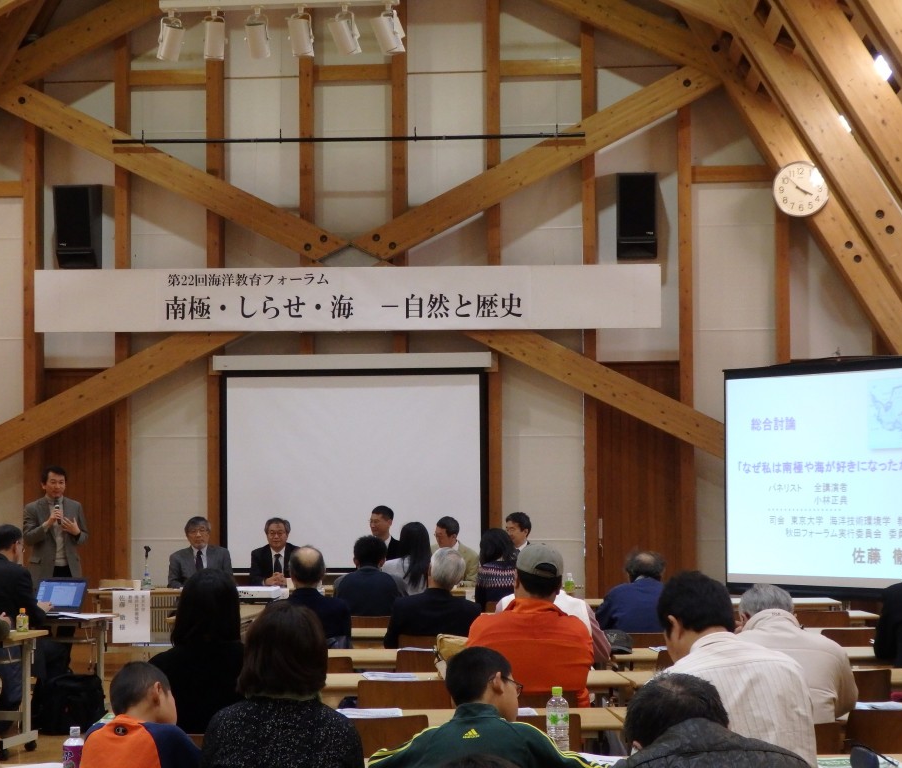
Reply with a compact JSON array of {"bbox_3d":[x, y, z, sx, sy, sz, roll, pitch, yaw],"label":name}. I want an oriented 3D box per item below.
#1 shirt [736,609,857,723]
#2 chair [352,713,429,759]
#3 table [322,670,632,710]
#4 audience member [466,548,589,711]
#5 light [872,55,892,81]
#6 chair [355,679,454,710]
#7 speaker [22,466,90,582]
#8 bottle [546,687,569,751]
[{"bbox_3d":[1.135,0.985,5.530,0.520,0.500,0.420,0,-3,-7],"label":"shirt"},{"bbox_3d":[-0.278,1.501,5.376,0.420,0.790,0.480,0,-4,-2],"label":"chair"},{"bbox_3d":[-0.180,1.580,6.580,1.800,0.700,0.500,0,-3,-6],"label":"table"},{"bbox_3d":[0.310,1.260,6.250,0.520,1.270,0.720,0,-3,-3],"label":"audience member"},{"bbox_3d":[3.030,-2.240,11.250,0.220,0.150,0.220,-1,-3,5],"label":"light"},{"bbox_3d":[-0.165,1.530,6.270,0.420,0.790,0.500,-1,-3,3],"label":"chair"},{"bbox_3d":[-3.066,1.481,12.348,0.520,1.700,0.380,1,-4,-21],"label":"speaker"},{"bbox_3d":[0.313,1.000,4.700,0.066,0.222,0.066,0,-3,0],"label":"bottle"}]

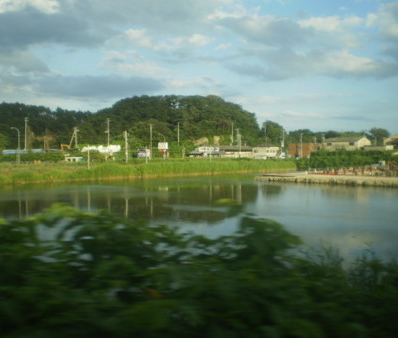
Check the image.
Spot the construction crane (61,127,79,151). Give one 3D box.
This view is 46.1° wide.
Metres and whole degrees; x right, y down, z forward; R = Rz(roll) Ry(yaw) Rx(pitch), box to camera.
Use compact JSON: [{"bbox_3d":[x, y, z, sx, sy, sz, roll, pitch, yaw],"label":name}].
[{"bbox_3d":[-39.276,-8.947,142.000,5.400,7.600,2.600,-1,2,-6],"label":"construction crane"}]

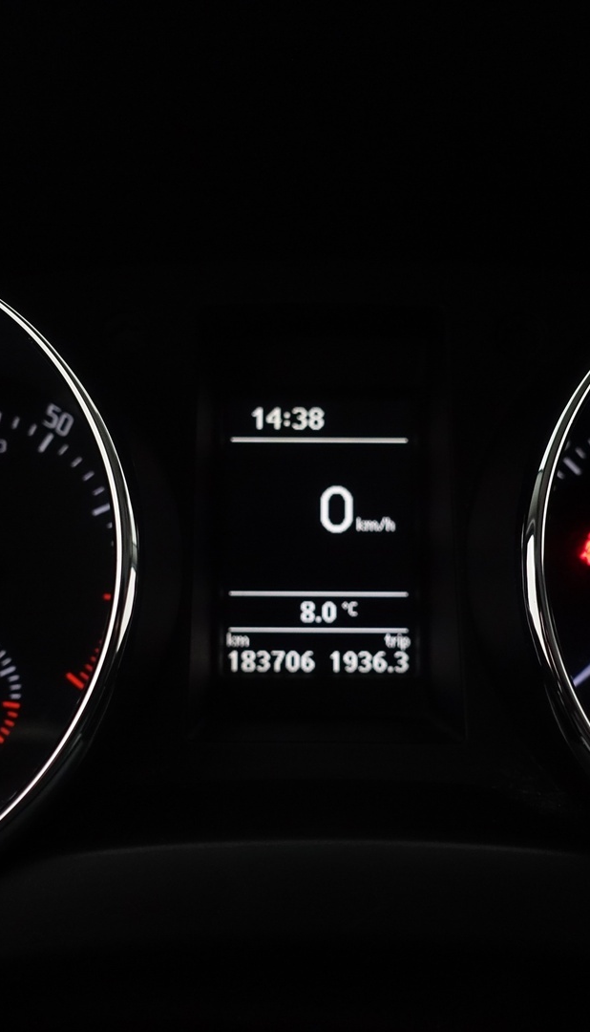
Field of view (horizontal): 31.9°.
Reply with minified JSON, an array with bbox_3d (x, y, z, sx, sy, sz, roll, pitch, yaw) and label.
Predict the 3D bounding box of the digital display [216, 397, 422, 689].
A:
[{"bbox_3d":[0.006,0.006,0.243,0.049,0.069,0.008,0,-4,0],"label":"digital display"}]

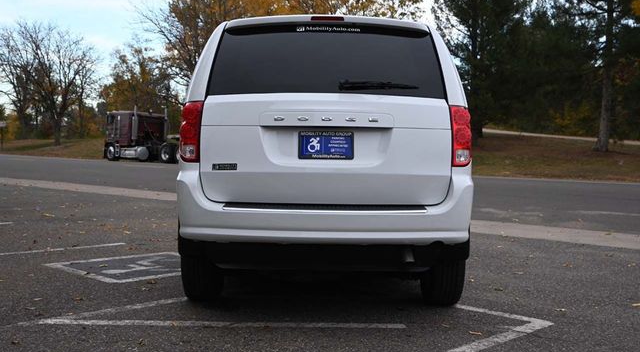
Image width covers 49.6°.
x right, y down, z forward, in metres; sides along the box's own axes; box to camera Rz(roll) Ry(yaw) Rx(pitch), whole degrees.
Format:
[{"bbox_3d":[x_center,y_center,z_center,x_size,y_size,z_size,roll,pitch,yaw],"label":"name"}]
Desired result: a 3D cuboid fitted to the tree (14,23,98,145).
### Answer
[{"bbox_3d":[-25.761,-9.078,68.000,7.800,12.000,7.400,1,2,0],"label":"tree"}]

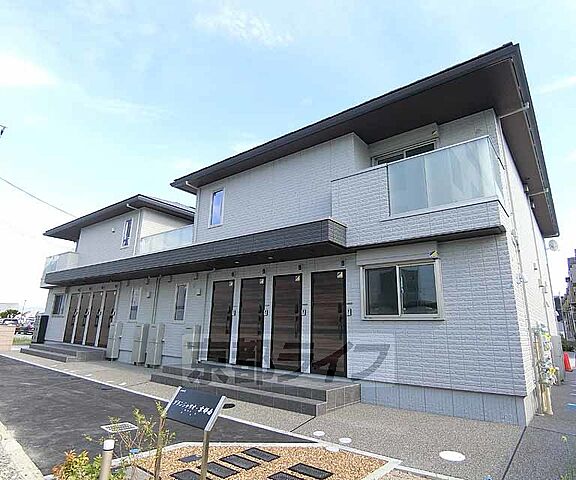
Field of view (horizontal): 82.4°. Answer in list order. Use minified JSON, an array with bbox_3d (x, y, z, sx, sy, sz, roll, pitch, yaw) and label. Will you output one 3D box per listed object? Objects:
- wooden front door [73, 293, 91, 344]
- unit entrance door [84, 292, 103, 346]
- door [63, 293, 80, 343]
[{"bbox_3d":[-9.147,3.497,14.725,0.883,2.220,0.080,-9,-17,36],"label":"wooden front door"},{"bbox_3d":[-8.218,3.344,14.036,0.883,2.220,0.080,-9,-17,36],"label":"unit entrance door"},{"bbox_3d":[-10.077,3.650,15.415,0.883,2.220,0.080,-9,-17,36],"label":"door"}]

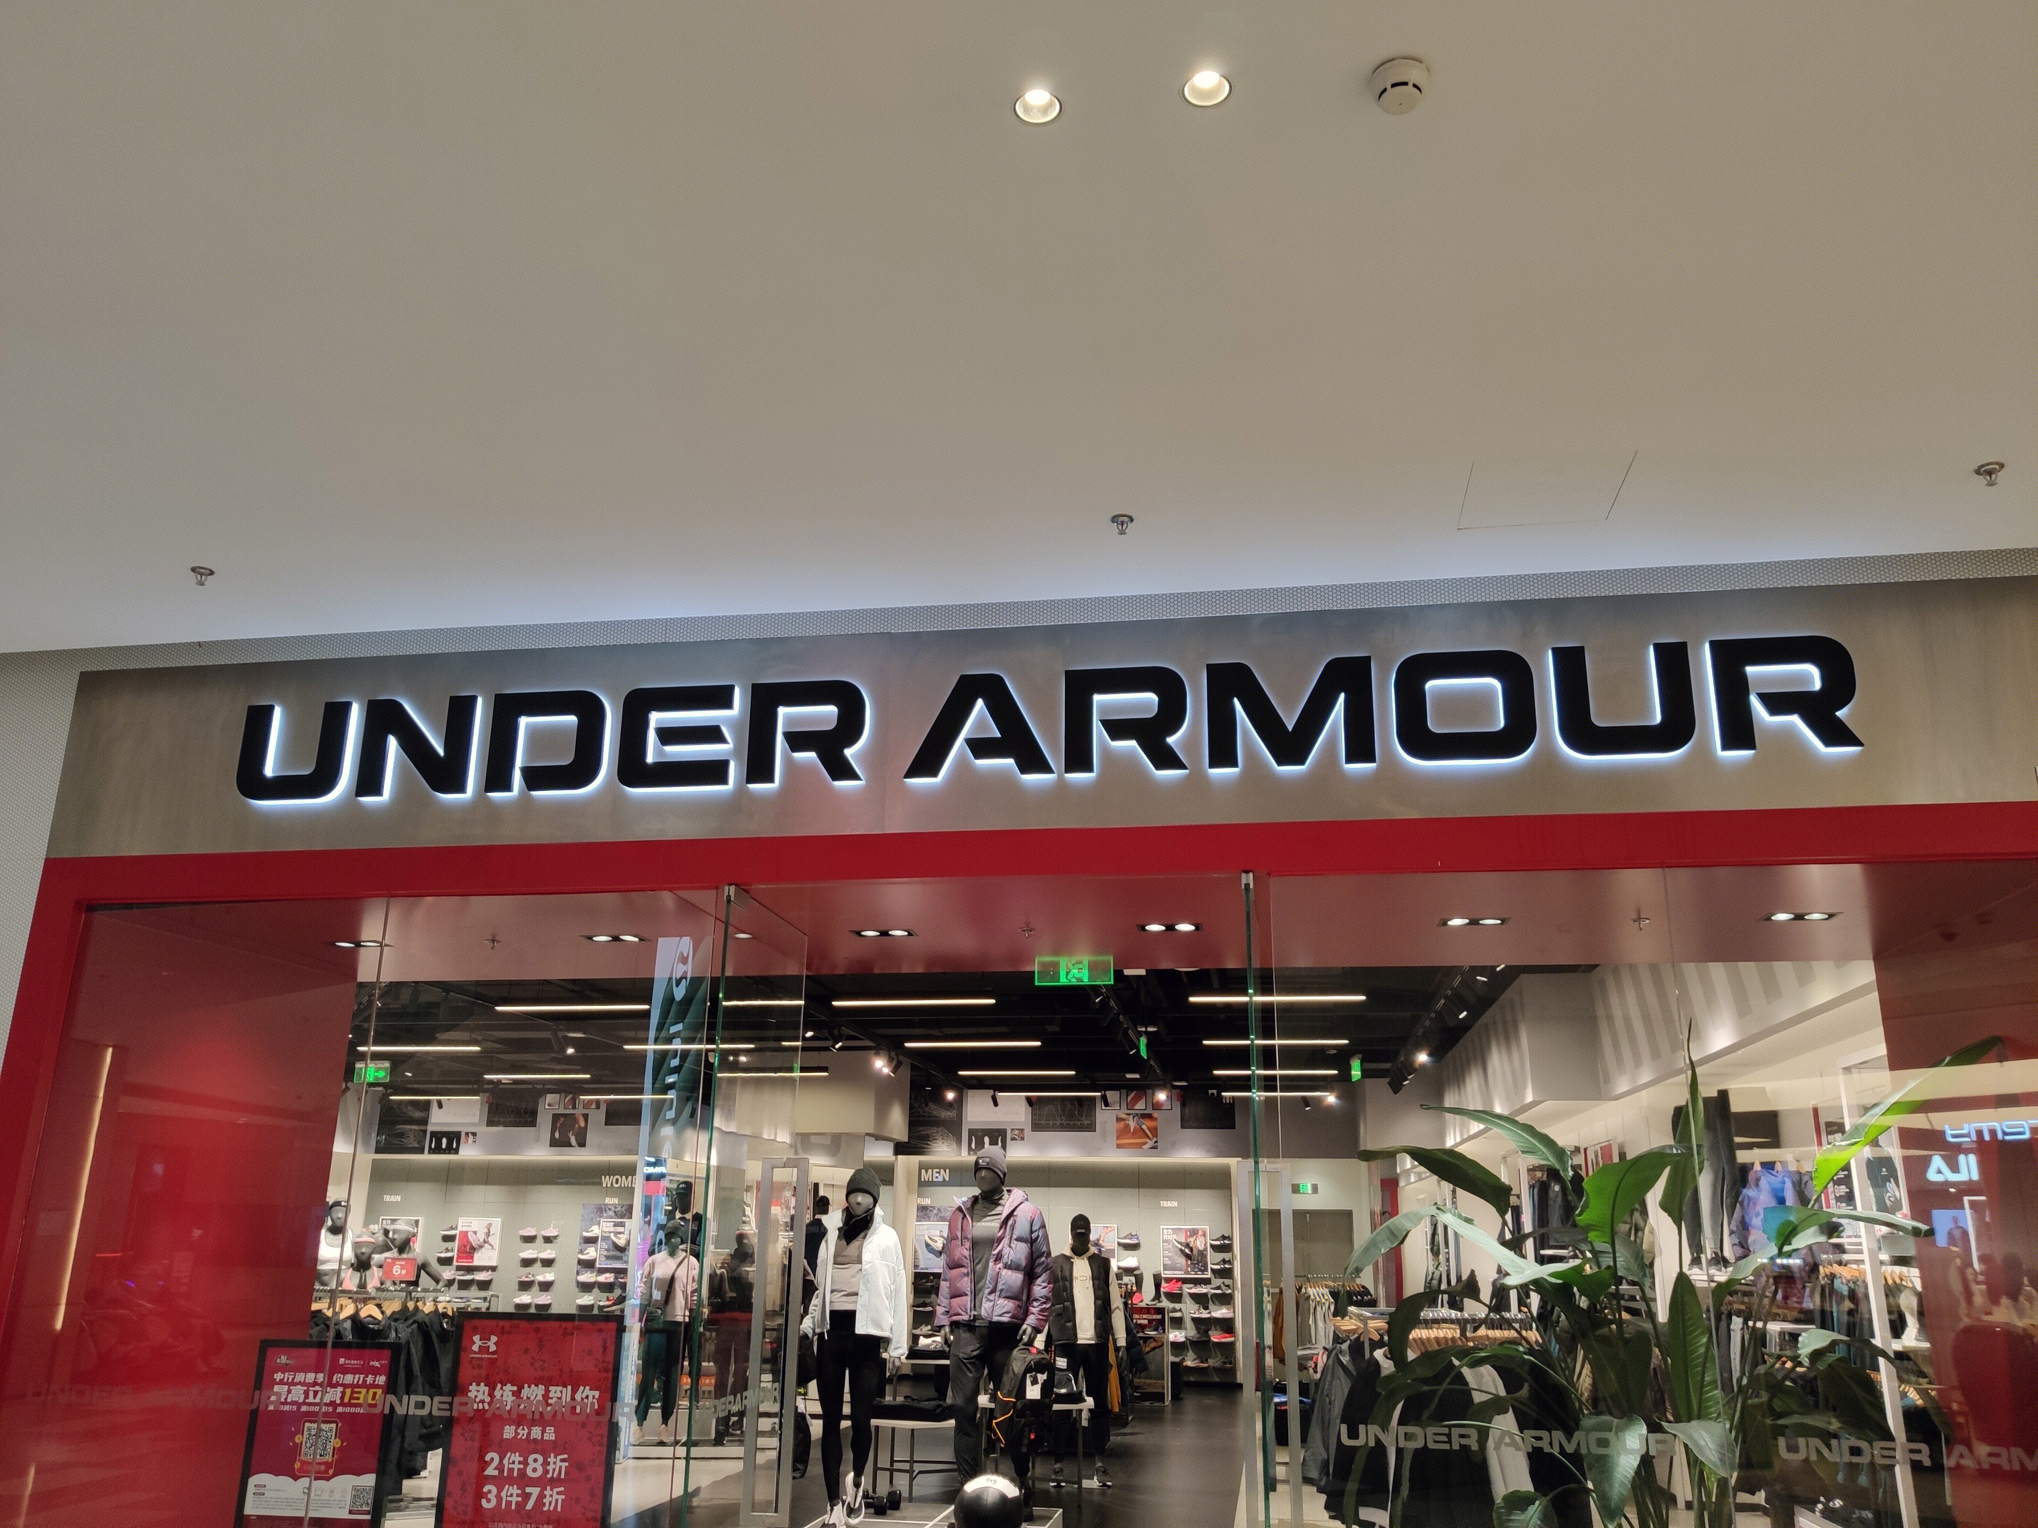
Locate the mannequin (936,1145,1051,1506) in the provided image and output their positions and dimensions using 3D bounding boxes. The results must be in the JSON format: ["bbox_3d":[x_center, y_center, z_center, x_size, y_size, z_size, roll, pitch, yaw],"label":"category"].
[{"bbox_3d":[-0.136,3.004,8.203,0.625,1.867,0.420,-3,-18,11],"label":"mannequin"}]

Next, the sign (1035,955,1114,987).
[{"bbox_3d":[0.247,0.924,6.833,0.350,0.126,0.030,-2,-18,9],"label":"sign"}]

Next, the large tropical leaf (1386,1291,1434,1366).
[{"bbox_3d":[1.379,1.994,5.406,0.127,0.250,0.130,-2,-18,9],"label":"large tropical leaf"}]

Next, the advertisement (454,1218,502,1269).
[{"bbox_3d":[-7.270,6.443,20.602,0.607,0.607,0.030,-2,-18,9],"label":"advertisement"}]

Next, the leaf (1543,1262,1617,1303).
[{"bbox_3d":[1.917,1.770,5.229,0.228,0.134,0.180,-2,-18,9],"label":"leaf"}]

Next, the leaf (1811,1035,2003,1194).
[{"bbox_3d":[3.047,1.190,5.279,0.848,0.180,0.250,-37,-19,-3],"label":"leaf"}]

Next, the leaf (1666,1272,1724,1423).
[{"bbox_3d":[2.316,1.994,5.251,0.170,0.470,0.120,-2,-18,9],"label":"leaf"}]

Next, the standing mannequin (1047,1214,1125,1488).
[{"bbox_3d":[0.479,4.265,11.209,0.579,1.850,0.360,1,-17,1],"label":"standing mannequin"}]

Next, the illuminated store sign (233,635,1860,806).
[{"bbox_3d":[-0.131,-0.148,5.372,5.725,0.365,0.090,-2,-18,9],"label":"illuminated store sign"}]

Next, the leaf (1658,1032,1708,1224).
[{"bbox_3d":[2.366,1.296,5.462,0.120,0.655,0.120,-2,-18,9],"label":"leaf"}]

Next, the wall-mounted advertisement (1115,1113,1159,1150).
[{"bbox_3d":[1.513,4.712,19.596,0.540,0.451,0.030,-2,-18,9],"label":"wall-mounted advertisement"}]

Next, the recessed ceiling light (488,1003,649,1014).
[{"bbox_3d":[-3.332,1.815,11.405,1.215,0.060,0.070,-2,-18,9],"label":"recessed ceiling light"}]

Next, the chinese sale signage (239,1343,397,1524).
[{"bbox_3d":[-2.743,2.693,5.975,0.610,0.820,0.030,-2,-18,9],"label":"chinese sale signage"}]

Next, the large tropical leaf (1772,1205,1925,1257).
[{"bbox_3d":[2.817,1.583,5.194,0.480,0.156,0.220,-2,-18,9],"label":"large tropical leaf"}]

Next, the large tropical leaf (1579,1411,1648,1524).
[{"bbox_3d":[1.912,2.265,4.916,0.196,0.315,0.150,-2,-18,9],"label":"large tropical leaf"}]

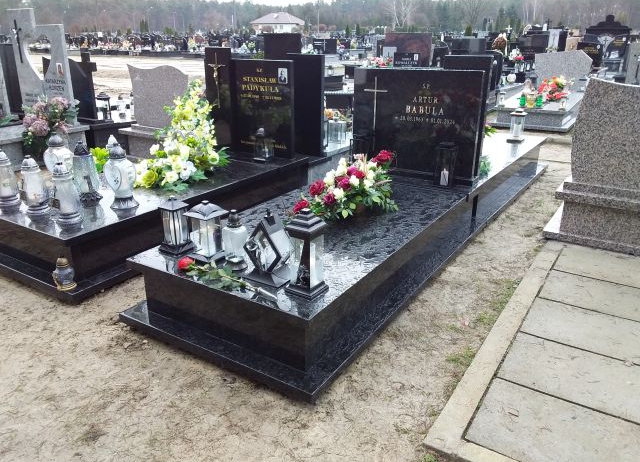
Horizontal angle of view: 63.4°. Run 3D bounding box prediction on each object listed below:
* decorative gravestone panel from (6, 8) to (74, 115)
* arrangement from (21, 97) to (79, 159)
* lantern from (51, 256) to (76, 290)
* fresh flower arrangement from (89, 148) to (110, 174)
[{"bbox_3d":[-2.871,-1.683,5.344,0.909,1.116,0.093,13,24,31],"label":"decorative gravestone panel"},{"bbox_3d":[-2.823,-1.073,5.418,0.522,0.669,0.460,13,24,31],"label":"arrangement"},{"bbox_3d":[-1.345,0.214,2.720,0.111,0.179,0.111,-11,23,-27],"label":"lantern"},{"bbox_3d":[-2.055,-0.631,4.857,0.199,0.287,0.188,13,24,31],"label":"fresh flower arrangement"}]

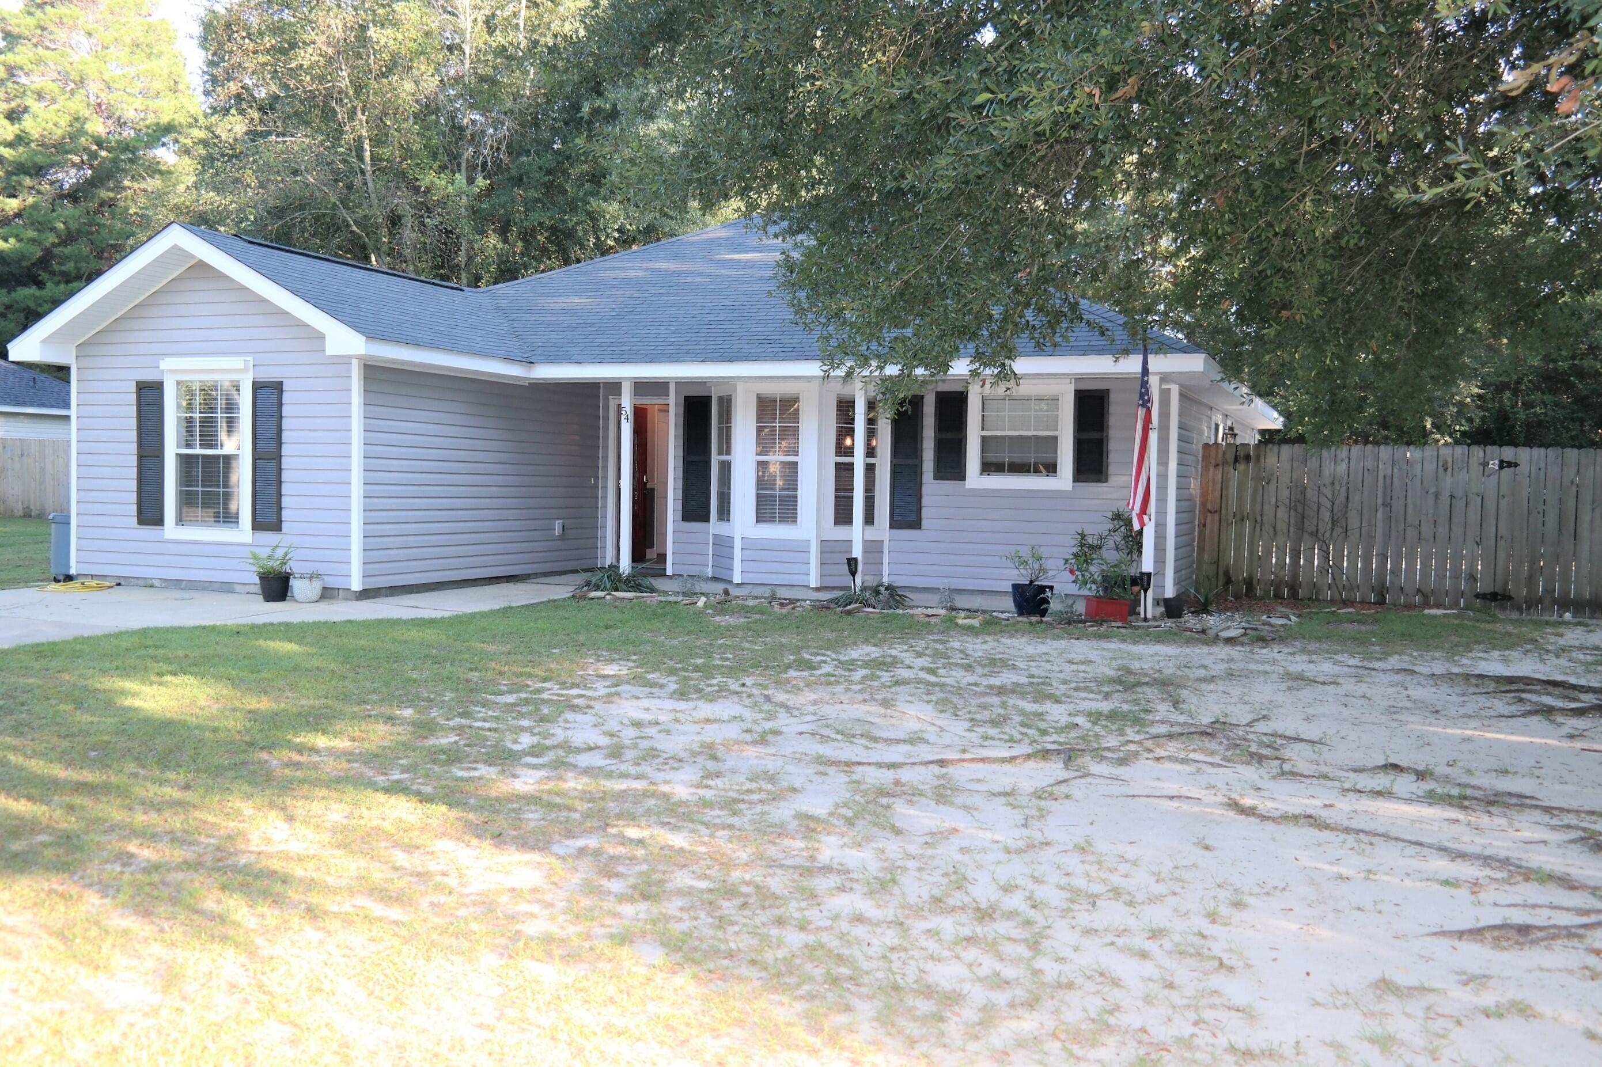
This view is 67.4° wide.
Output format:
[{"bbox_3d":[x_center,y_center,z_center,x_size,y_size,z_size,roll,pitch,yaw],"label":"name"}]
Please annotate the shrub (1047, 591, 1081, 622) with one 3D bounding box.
[{"bbox_3d":[2.518,0.692,11.450,0.330,0.310,0.300,2,2,21],"label":"shrub"}]

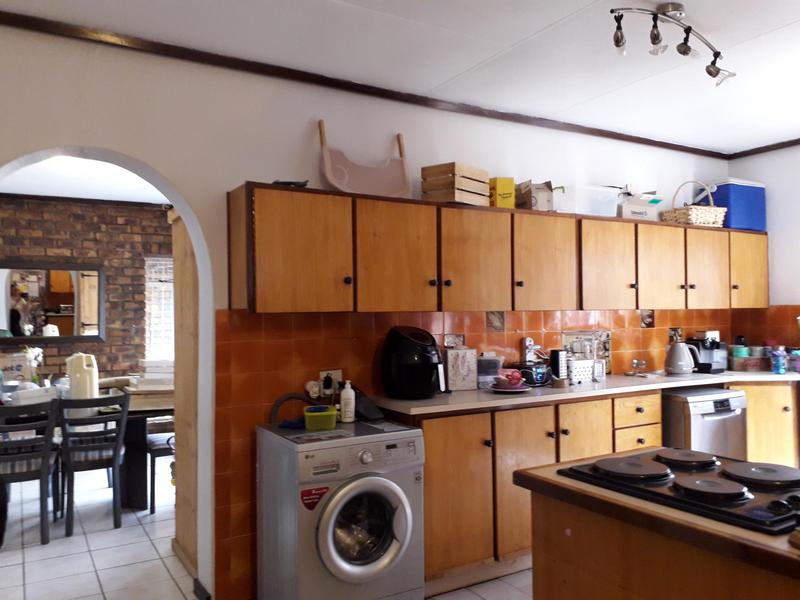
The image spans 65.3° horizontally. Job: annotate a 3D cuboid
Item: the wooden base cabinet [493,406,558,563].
[{"bbox_3d":[0.560,0.949,3.490,0.445,0.760,0.460,0,-1,-31],"label":"wooden base cabinet"}]

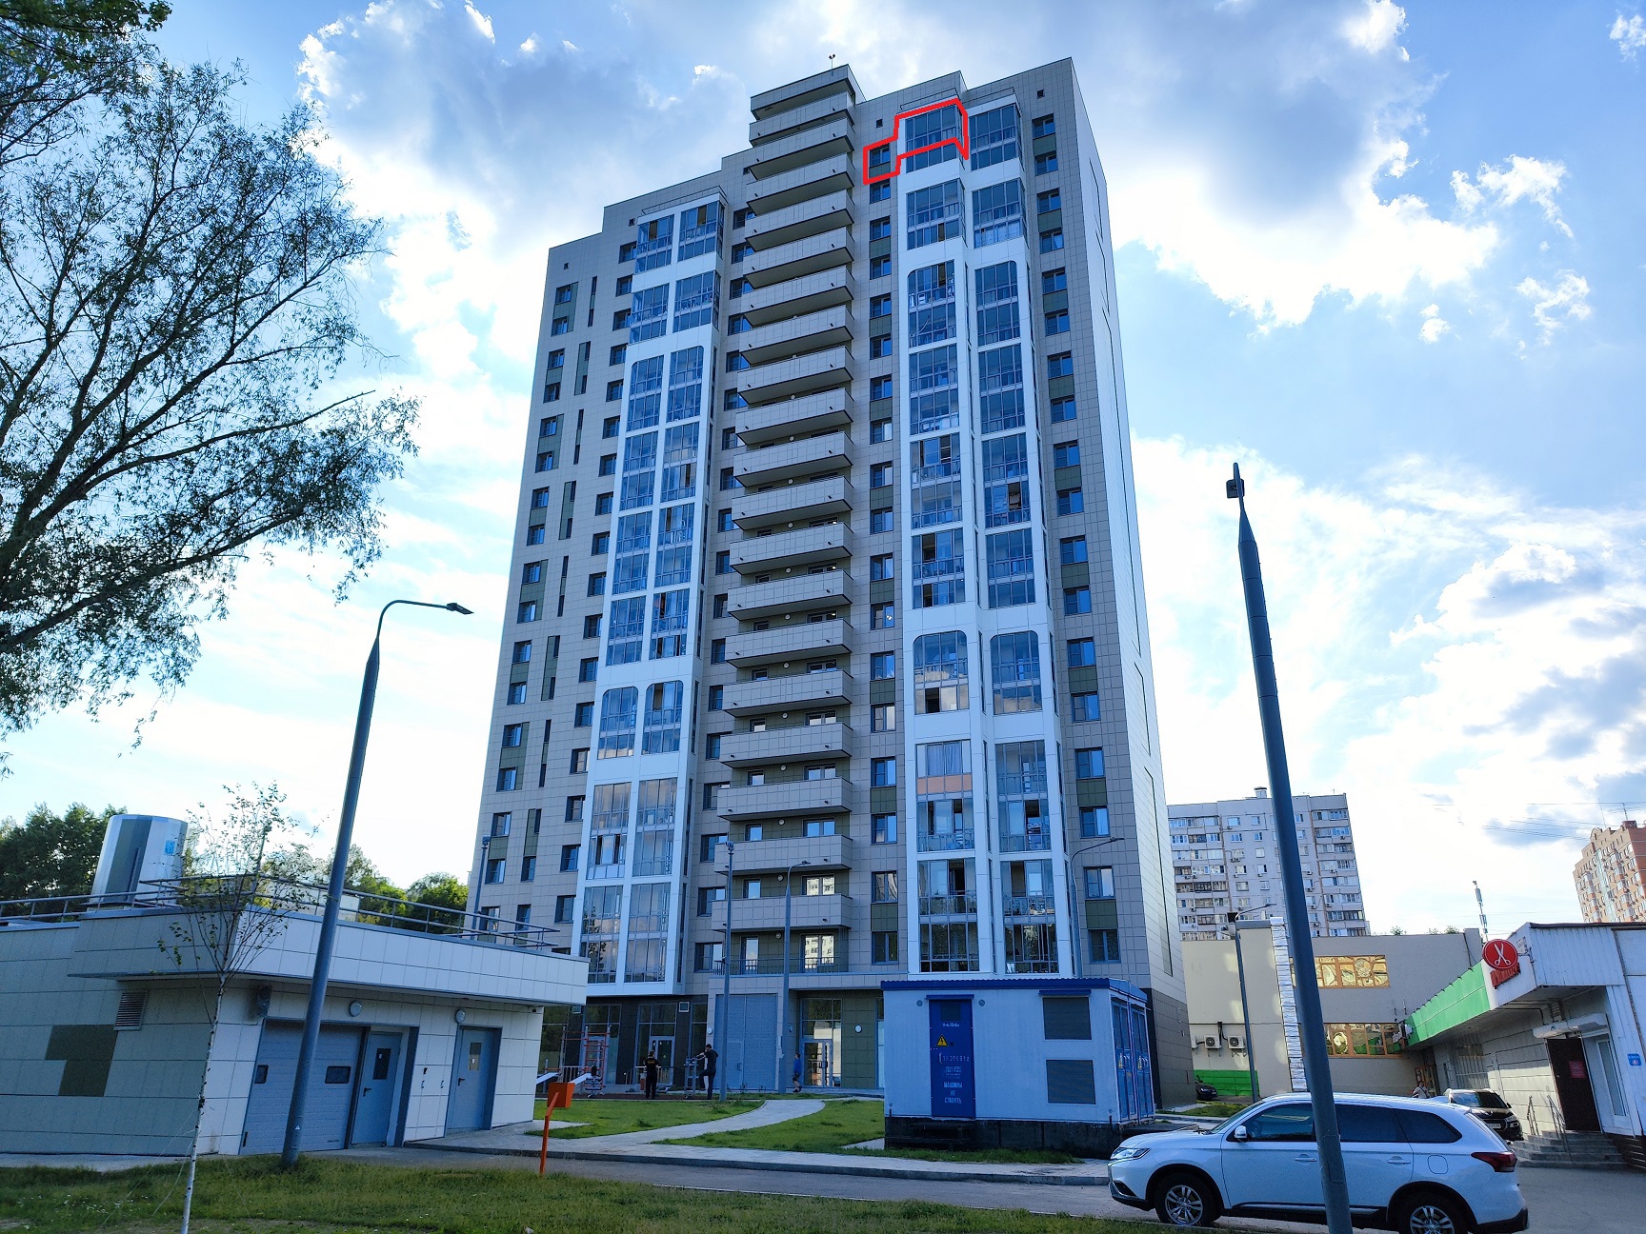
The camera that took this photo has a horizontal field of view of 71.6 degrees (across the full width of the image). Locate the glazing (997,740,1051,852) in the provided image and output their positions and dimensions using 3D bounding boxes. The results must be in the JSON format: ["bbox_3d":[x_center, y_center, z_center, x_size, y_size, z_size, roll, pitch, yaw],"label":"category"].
[{"bbox_3d":[10.023,8.940,57.228,2.485,5.530,0.150,-8,-24,22],"label":"glazing"}]

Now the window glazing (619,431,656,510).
[{"bbox_3d":[-12.196,-9.693,75.898,2.509,5.523,0.150,-8,-23,21],"label":"window glazing"}]

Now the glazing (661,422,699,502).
[{"bbox_3d":[-9.327,-10.091,74.795,2.535,5.523,0.150,-8,-23,21],"label":"glazing"}]

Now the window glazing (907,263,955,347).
[{"bbox_3d":[6.557,-18.806,68.659,2.913,5.576,0.150,-8,-23,21],"label":"window glazing"}]

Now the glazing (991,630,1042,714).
[{"bbox_3d":[10.083,2.881,59.658,2.516,4.333,0.150,-8,-24,22],"label":"glazing"}]

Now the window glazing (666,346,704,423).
[{"bbox_3d":[-9.244,-15.699,77.032,2.535,5.576,0.150,-8,-23,21],"label":"window glazing"}]

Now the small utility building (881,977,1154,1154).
[{"bbox_3d":[4.527,10.145,25.907,5.062,3.425,4.825,-8,-24,22],"label":"small utility building"}]

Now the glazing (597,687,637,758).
[{"bbox_3d":[-12.434,6.417,69.471,2.509,4.408,0.150,-8,-23,21],"label":"glazing"}]

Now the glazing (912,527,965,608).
[{"bbox_3d":[6.273,-2.660,62.402,2.966,4.372,0.150,-8,-24,22],"label":"glazing"}]

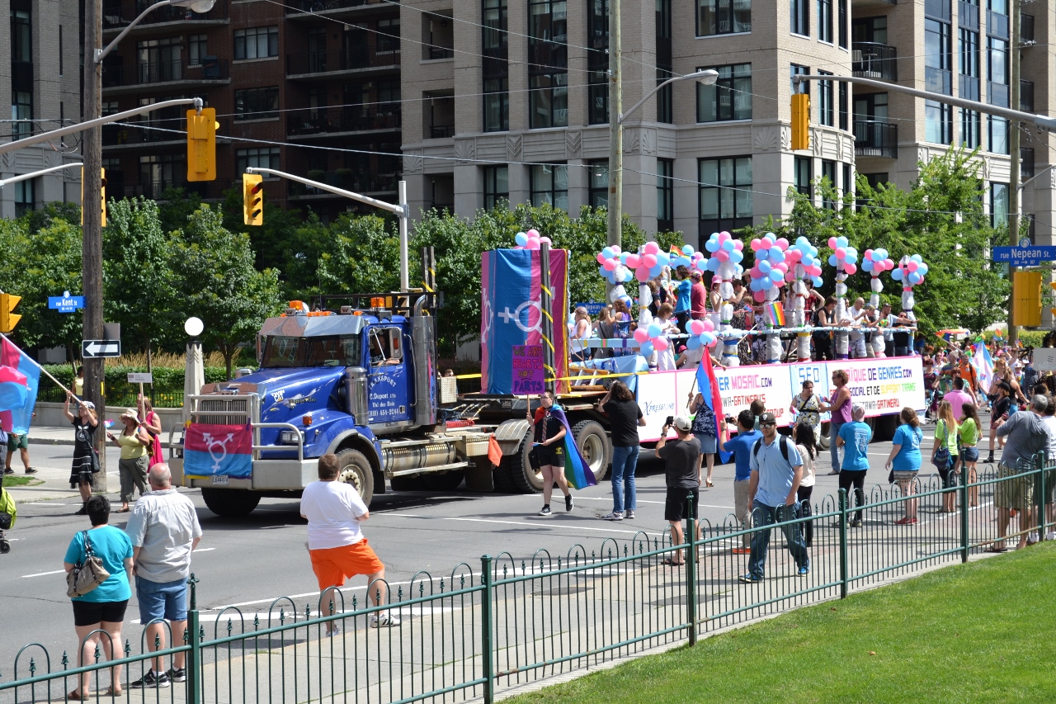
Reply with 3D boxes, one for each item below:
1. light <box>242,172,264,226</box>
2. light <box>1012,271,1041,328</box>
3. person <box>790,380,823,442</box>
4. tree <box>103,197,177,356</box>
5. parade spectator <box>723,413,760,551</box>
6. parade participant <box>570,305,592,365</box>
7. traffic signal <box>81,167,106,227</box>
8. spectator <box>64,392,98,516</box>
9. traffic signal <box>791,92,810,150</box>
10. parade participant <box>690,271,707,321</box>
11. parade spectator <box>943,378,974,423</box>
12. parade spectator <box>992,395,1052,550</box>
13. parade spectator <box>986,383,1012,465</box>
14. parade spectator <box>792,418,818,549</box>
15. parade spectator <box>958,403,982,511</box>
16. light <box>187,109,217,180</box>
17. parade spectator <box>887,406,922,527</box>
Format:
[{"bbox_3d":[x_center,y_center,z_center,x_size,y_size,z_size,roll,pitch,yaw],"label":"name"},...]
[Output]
[{"bbox_3d":[-6.021,-3.327,43.000,0.420,1.128,0.610,0,2,35],"label":"light"},{"bbox_3d":[6.732,-0.712,26.500,0.360,0.720,0.300,0,2,28],"label":"light"},{"bbox_3d":[4.827,1.312,34.215,0.550,1.620,0.380,-1,1,-20],"label":"person"},{"bbox_3d":[-9.462,-1.330,48.000,2.100,4.800,2.100,-1,1,0],"label":"tree"},{"bbox_3d":[2.572,1.557,23.700,0.600,1.722,0.520,1,2,41],"label":"parade spectator"},{"bbox_3d":[0.943,-0.008,35.015,0.360,1.600,0.450,0,1,26],"label":"parade participant"},{"bbox_3d":[-8.246,-2.936,37.300,0.420,1.128,0.610,0,2,35],"label":"traffic signal"},{"bbox_3d":[-6.706,1.511,29.617,0.520,1.830,0.480,0,1,23],"label":"spectator"},{"bbox_3d":[3.602,-3.040,26.000,0.250,0.740,0.300,0,2,28],"label":"traffic signal"},{"bbox_3d":[3.324,-0.720,38.416,0.500,1.720,0.330,-2,1,-37],"label":"parade participant"},{"bbox_3d":[7.733,1.326,35.216,0.520,1.750,0.330,-1,1,-14],"label":"parade spectator"},{"bbox_3d":[5.755,1.409,22.900,0.660,1.817,0.500,-2,2,-36],"label":"parade spectator"},{"bbox_3d":[9.056,1.364,37.915,0.600,1.550,0.500,-1,1,-21],"label":"parade spectator"},{"bbox_3d":[3.483,1.671,24.800,0.460,1.570,0.420,-2,2,-40],"label":"parade spectator"},{"bbox_3d":[6.600,1.525,29.300,0.440,1.550,0.360,-2,2,-36],"label":"parade spectator"},{"bbox_3d":[-4.804,-3.056,29.000,0.500,1.070,0.360,0,2,31],"label":"light"},{"bbox_3d":[5.400,1.602,28.015,0.420,1.630,0.500,0,1,37],"label":"parade spectator"}]

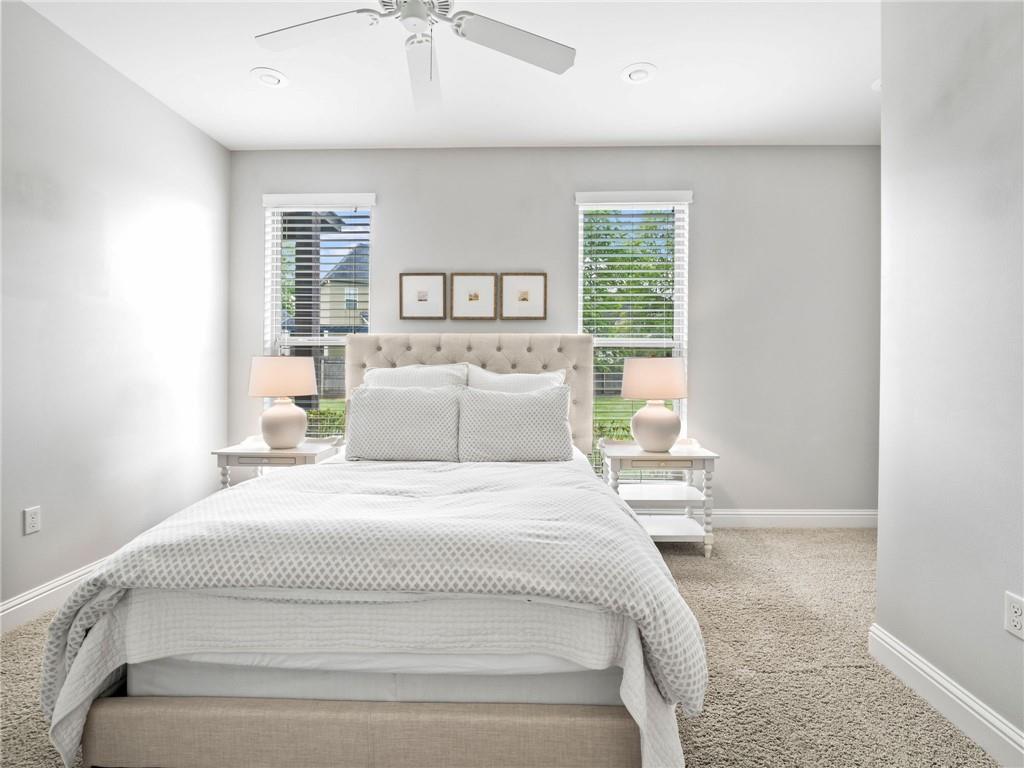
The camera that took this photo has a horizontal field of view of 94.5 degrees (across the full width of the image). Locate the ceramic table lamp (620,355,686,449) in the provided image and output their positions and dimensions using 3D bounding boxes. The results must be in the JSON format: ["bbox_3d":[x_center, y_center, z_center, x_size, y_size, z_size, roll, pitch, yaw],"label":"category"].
[{"bbox_3d":[0.953,0.136,3.144,0.425,0.625,0.425,0,1,1],"label":"ceramic table lamp"}]

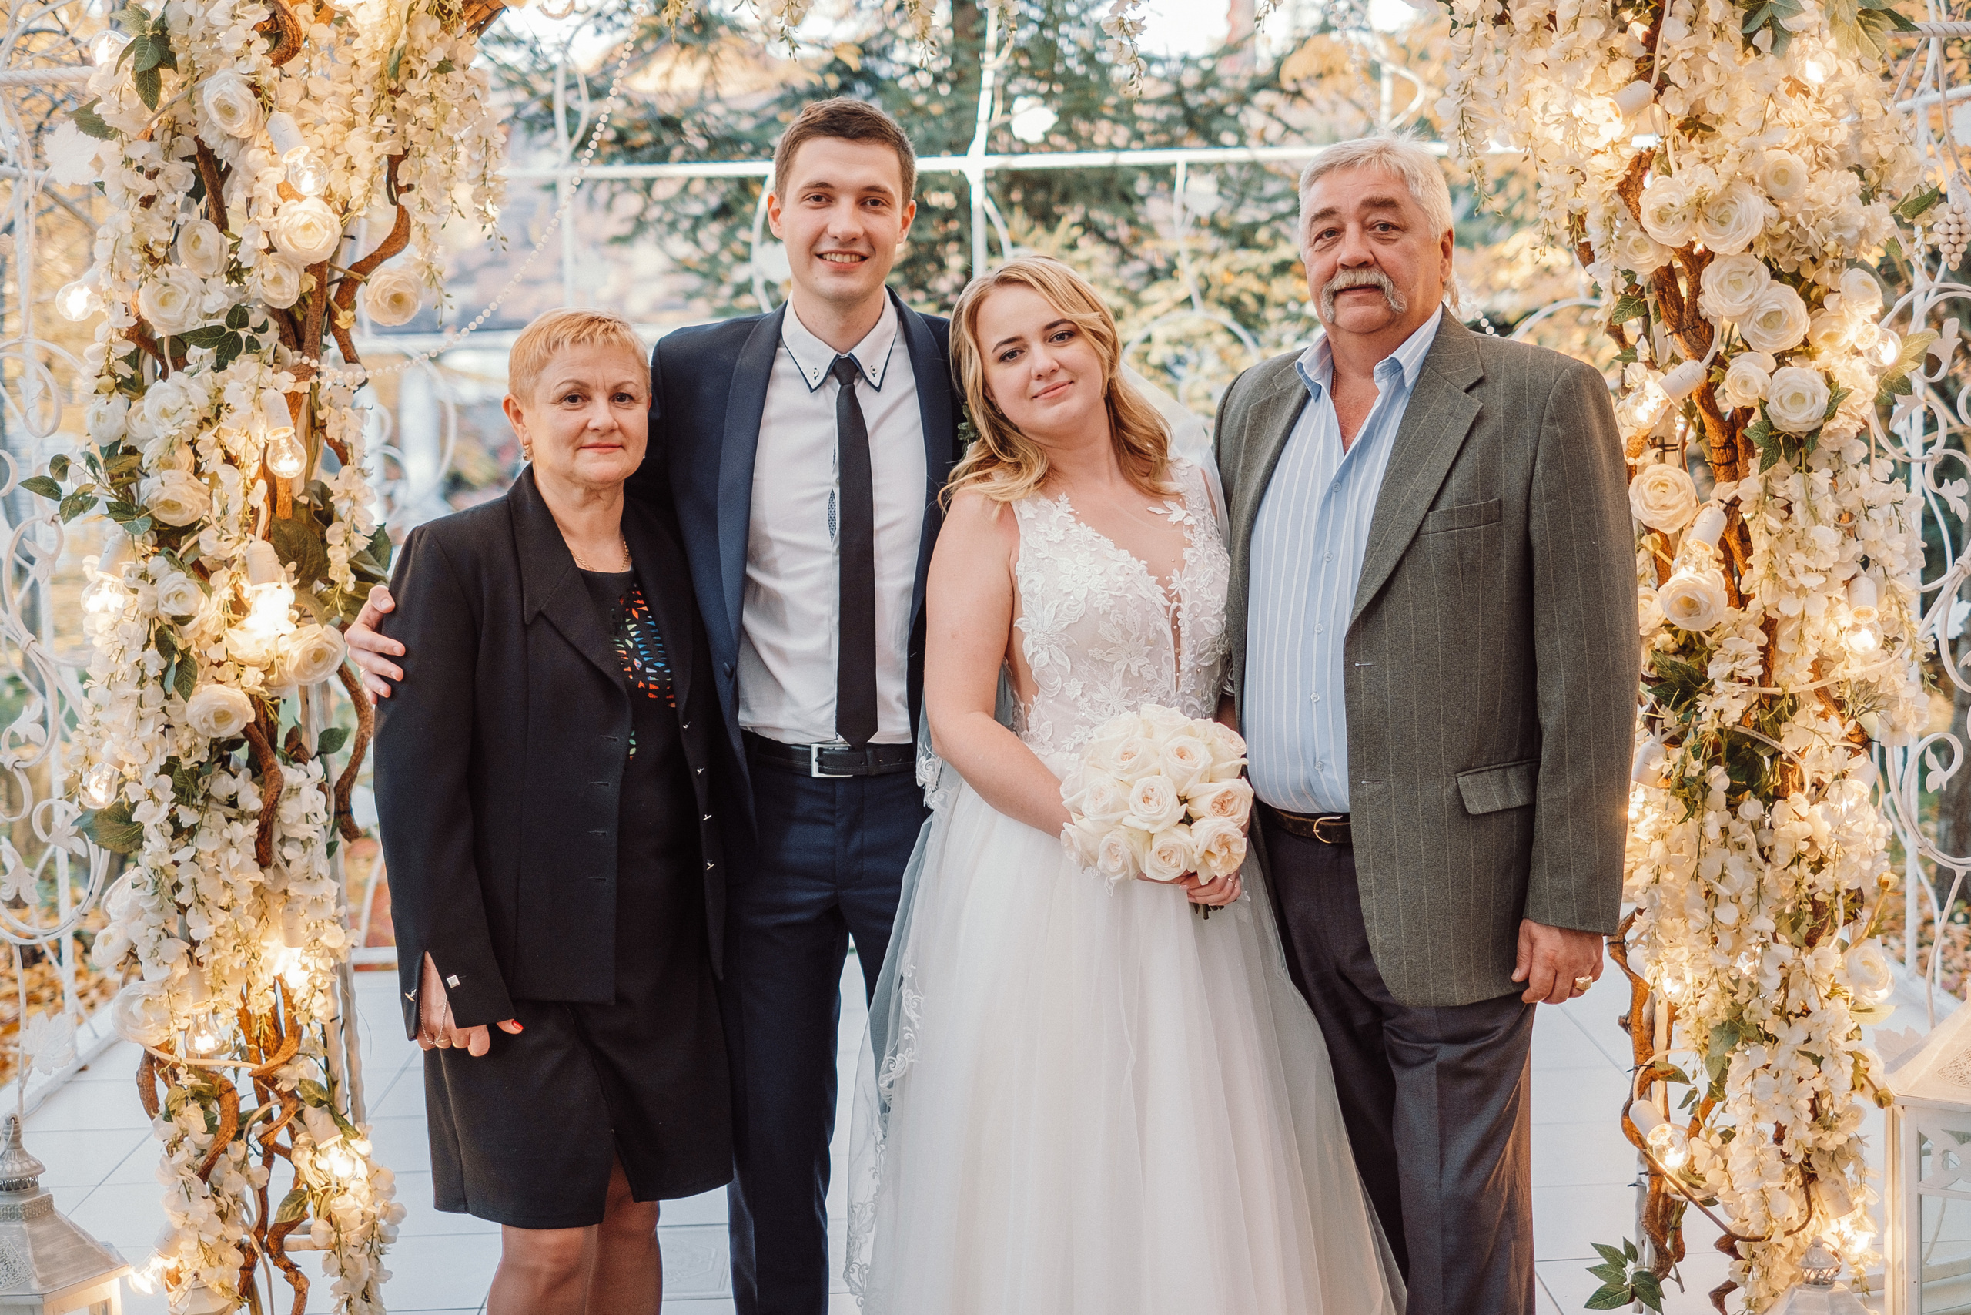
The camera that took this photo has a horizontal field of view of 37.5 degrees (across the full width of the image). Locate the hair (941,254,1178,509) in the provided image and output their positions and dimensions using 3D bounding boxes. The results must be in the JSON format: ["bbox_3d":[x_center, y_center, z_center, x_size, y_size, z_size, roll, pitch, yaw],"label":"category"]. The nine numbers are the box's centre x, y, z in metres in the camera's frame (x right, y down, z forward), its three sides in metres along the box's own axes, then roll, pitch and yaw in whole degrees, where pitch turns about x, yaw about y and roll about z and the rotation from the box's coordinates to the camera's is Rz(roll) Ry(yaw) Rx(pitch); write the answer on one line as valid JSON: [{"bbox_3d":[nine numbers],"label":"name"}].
[{"bbox_3d":[0.087,-0.324,3.400,0.265,0.300,0.240,-8,6,2],"label":"hair"}]

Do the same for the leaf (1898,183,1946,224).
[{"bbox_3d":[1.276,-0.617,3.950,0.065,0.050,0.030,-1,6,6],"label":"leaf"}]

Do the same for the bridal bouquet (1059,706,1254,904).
[{"bbox_3d":[0.191,0.167,3.220,0.210,0.230,0.200,-1,6,-2],"label":"bridal bouquet"}]

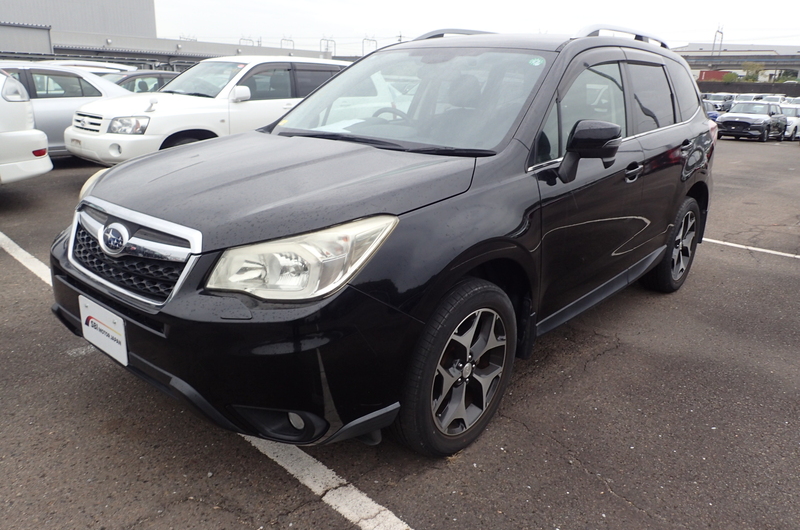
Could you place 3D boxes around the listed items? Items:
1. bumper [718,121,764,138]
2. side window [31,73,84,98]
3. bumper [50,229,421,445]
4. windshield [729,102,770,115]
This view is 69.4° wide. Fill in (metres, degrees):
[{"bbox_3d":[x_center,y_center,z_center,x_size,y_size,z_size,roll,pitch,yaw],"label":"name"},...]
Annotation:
[{"bbox_3d":[13.025,-5.242,22.326,0.460,0.580,1.680,-13,22,-40],"label":"bumper"},{"bbox_3d":[-4.716,-2.463,7.977,0.060,0.300,0.650,-6,7,43],"label":"side window"},{"bbox_3d":[-0.798,0.113,2.132,1.790,0.530,0.600,16,21,38],"label":"bumper"},{"bbox_3d":[14.892,-6.612,24.472,1.420,0.140,0.840,17,57,41],"label":"windshield"}]

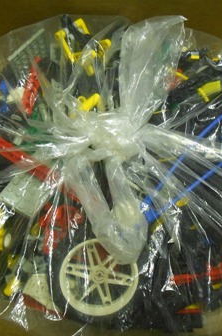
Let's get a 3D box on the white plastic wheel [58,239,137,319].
[{"bbox_3d":[-0.009,0.085,0.269,0.061,0.014,0.061,0,93,-2],"label":"white plastic wheel"}]

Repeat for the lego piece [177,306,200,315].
[{"bbox_3d":[0.062,0.115,0.270,0.021,0.008,0.009,-1,65,-4],"label":"lego piece"}]

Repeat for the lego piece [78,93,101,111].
[{"bbox_3d":[-0.019,-0.059,0.297,0.022,0.008,0.012,-40,87,-7],"label":"lego piece"}]

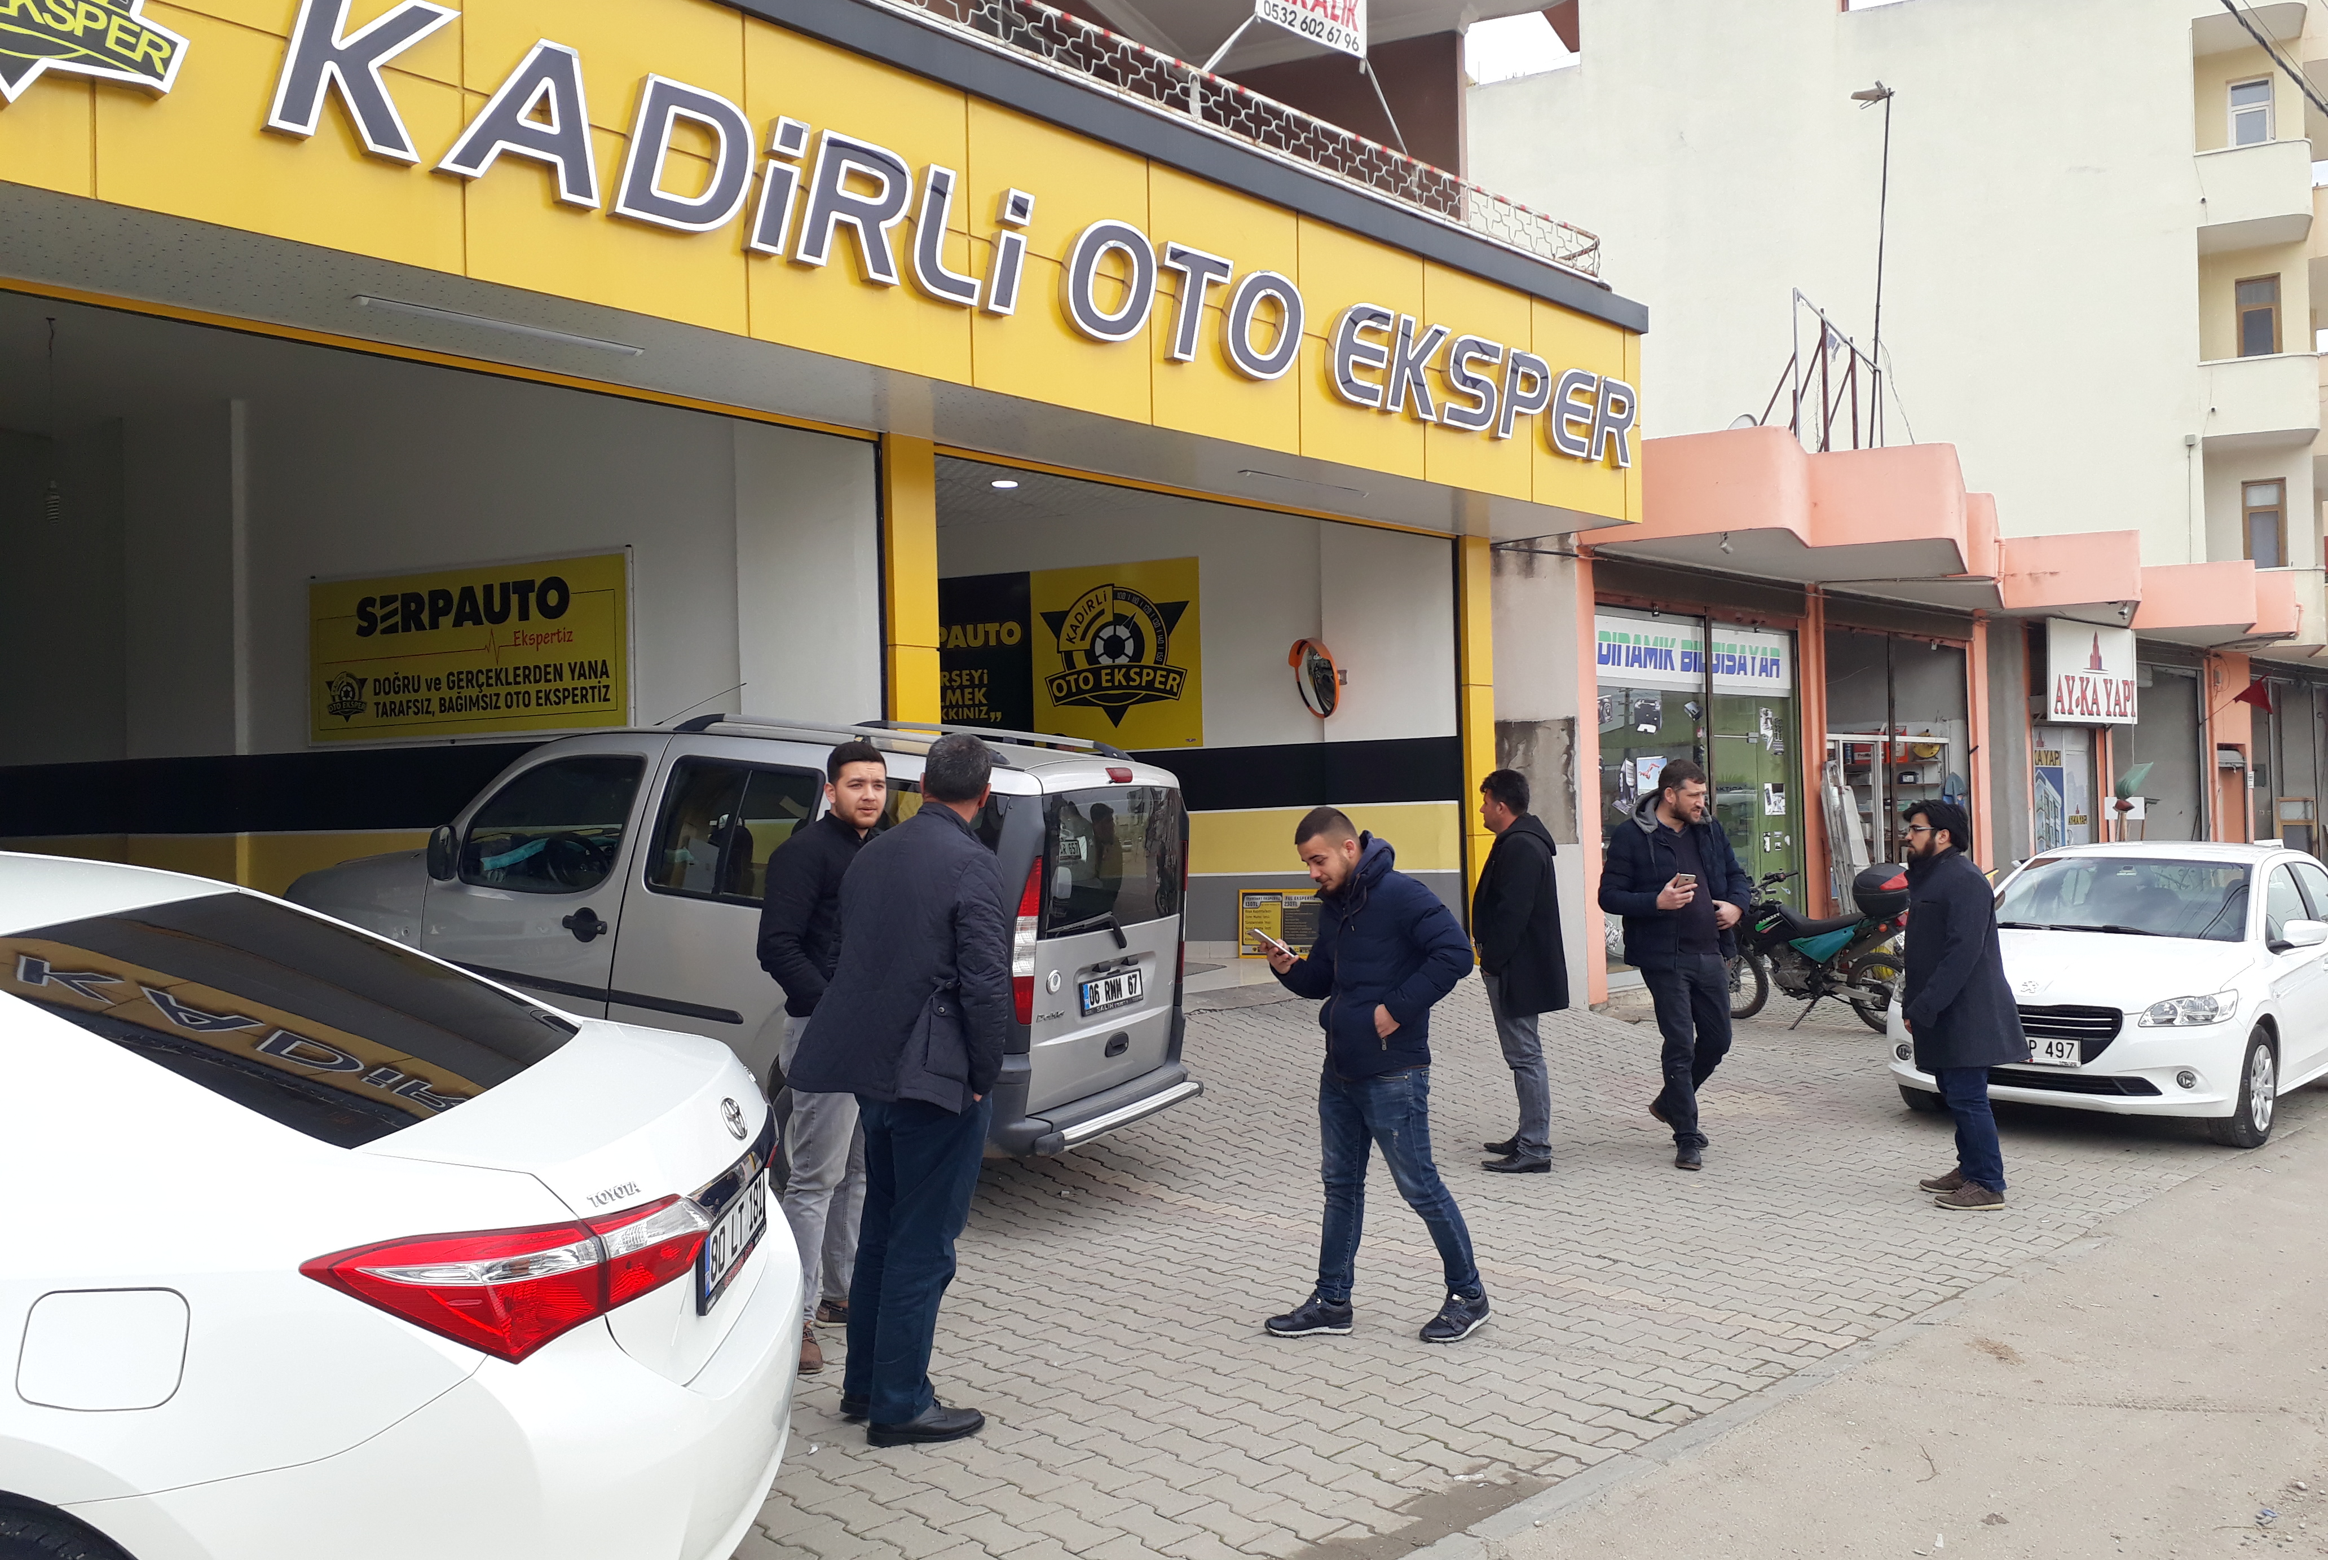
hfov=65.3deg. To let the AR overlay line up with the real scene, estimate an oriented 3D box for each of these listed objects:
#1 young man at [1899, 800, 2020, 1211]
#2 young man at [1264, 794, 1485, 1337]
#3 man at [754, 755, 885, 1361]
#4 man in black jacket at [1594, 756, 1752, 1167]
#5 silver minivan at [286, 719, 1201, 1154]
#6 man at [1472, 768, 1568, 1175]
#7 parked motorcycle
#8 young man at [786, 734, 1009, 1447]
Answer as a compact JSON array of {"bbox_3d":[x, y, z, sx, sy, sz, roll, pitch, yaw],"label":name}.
[{"bbox_3d":[3.430,0.922,7.840,0.470,1.680,0.520,-2,-2,22],"label":"young man"},{"bbox_3d":[0.655,0.903,5.620,0.620,1.620,0.480,-1,-2,-18],"label":"young man"},{"bbox_3d":[-0.965,0.795,5.430,0.540,1.800,0.400,-1,-2,-27],"label":"man"},{"bbox_3d":[2.385,0.848,8.480,0.660,1.820,0.500,-1,-1,-12],"label":"man in black jacket"},{"bbox_3d":[-2.141,0.591,8.189,4.250,1.820,1.720,5,4,26],"label":"silver minivan"},{"bbox_3d":[1.655,0.850,8.420,0.440,1.800,0.540,-2,-1,12],"label":"man"},{"bbox_3d":[4.730,1.215,13.200,0.780,1.220,2.050,0,-2,-38],"label":"parked motorcycle"},{"bbox_3d":[-0.700,0.791,4.780,0.560,1.800,0.420,-2,-2,34],"label":"young man"}]

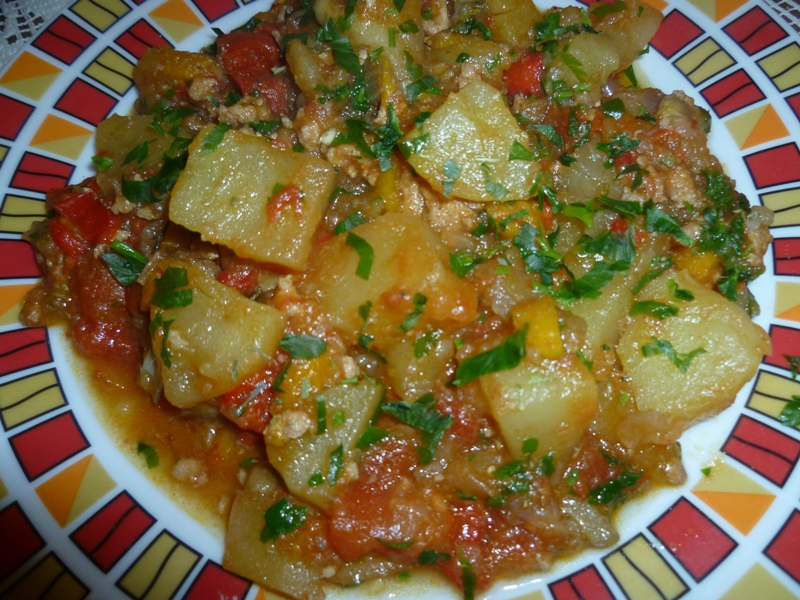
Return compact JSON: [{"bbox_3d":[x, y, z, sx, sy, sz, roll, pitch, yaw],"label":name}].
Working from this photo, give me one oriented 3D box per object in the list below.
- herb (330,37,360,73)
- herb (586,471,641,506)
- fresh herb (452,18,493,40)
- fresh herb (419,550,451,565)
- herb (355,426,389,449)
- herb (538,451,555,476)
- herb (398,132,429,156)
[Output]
[{"bbox_3d":[-0.017,-0.076,0.203,0.006,0.004,0.015,-20,67,-6],"label":"herb"},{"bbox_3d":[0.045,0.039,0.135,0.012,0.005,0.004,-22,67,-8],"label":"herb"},{"bbox_3d":[0.023,-0.087,0.209,0.013,0.004,0.004,16,67,9],"label":"fresh herb"},{"bbox_3d":[0.008,0.060,0.152,0.007,0.003,0.003,-1,66,2],"label":"fresh herb"},{"bbox_3d":[-0.006,0.033,0.155,0.007,0.003,0.003,-21,67,-7],"label":"herb"},{"bbox_3d":[0.035,0.039,0.155,0.003,0.003,0.005,8,66,6],"label":"herb"},{"bbox_3d":[0.004,-0.043,0.179,0.008,0.004,0.005,-11,66,-3],"label":"herb"}]

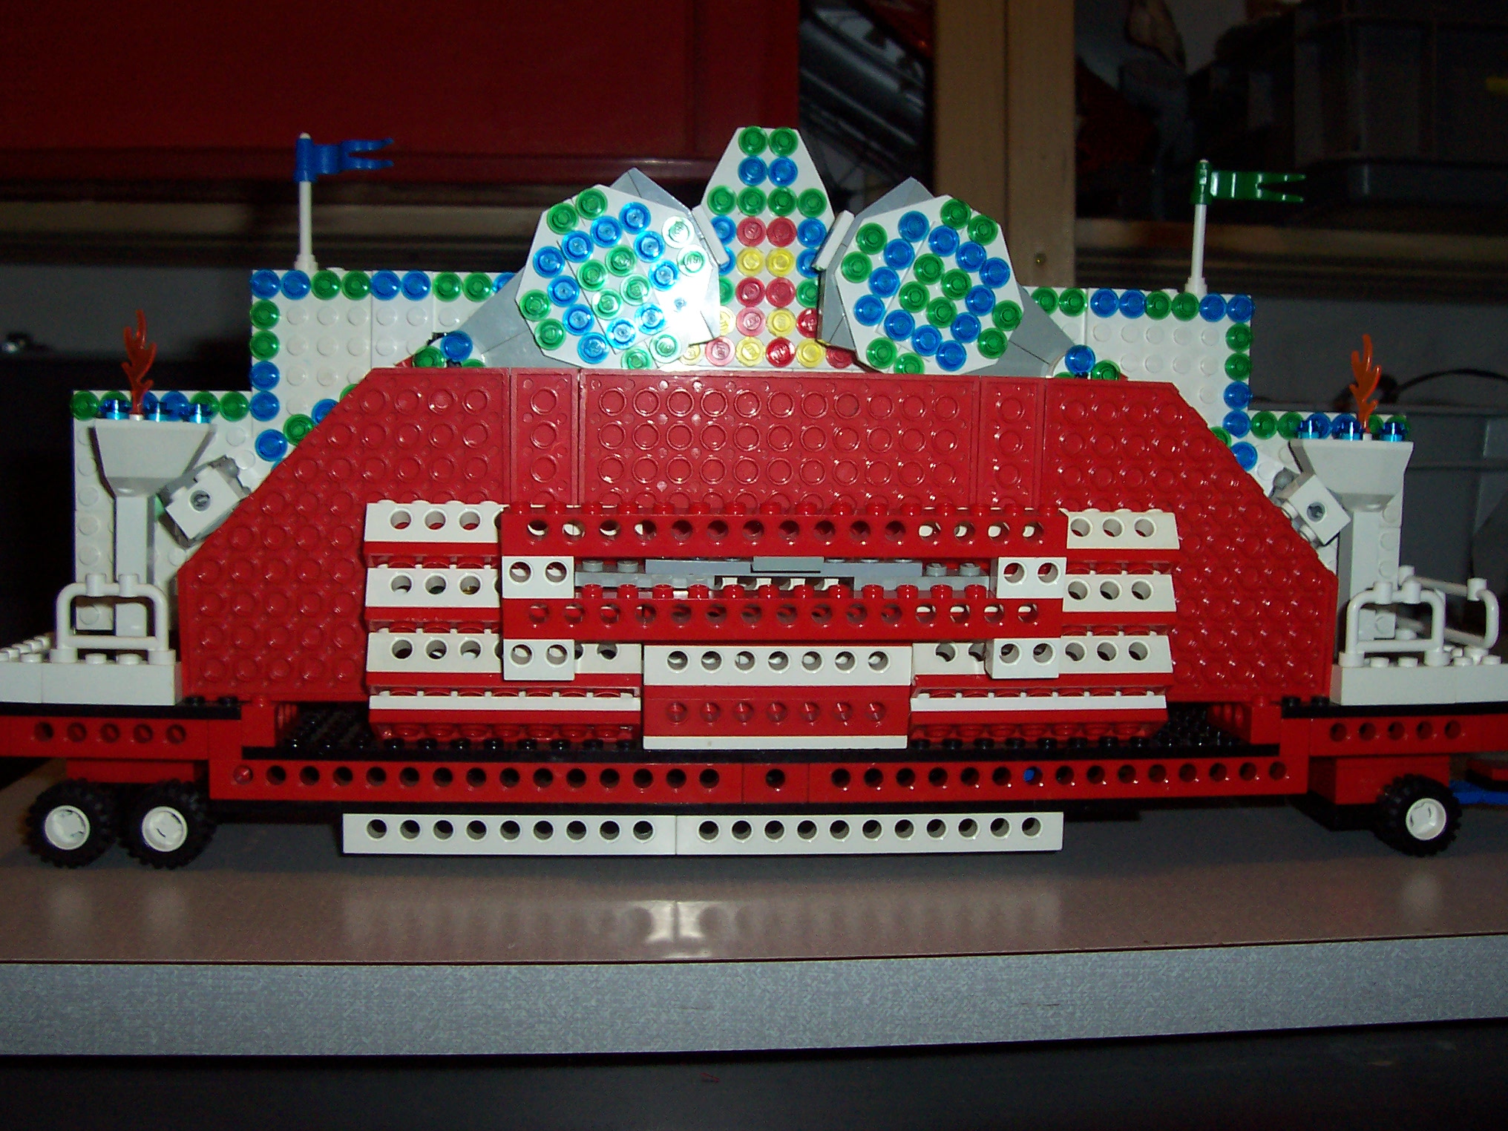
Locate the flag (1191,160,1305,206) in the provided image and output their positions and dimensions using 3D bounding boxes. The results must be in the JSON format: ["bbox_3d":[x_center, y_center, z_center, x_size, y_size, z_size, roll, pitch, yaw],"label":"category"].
[{"bbox_3d":[0.138,-0.107,0.449,0.032,0.012,0.006,0,4,-5],"label":"flag"}]

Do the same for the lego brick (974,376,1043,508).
[{"bbox_3d":[0.062,-0.023,0.395,0.016,0.048,0.005,0,9,-5],"label":"lego brick"}]

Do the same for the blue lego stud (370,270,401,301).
[{"bbox_3d":[-0.097,-0.074,0.426,0.008,0.008,0.005,0,4,-5],"label":"blue lego stud"}]

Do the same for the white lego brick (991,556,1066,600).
[{"bbox_3d":[0.063,0.001,0.373,0.016,0.010,0.008,0,14,-5],"label":"white lego brick"}]

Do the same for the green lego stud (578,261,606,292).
[{"bbox_3d":[-0.040,-0.071,0.397,0.008,0.008,0.005,0,8,-5],"label":"green lego stud"}]

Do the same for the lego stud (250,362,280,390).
[{"bbox_3d":[-0.128,-0.050,0.423,0.008,0.008,0.005,1,4,-5],"label":"lego stud"}]

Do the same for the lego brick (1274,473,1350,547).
[{"bbox_3d":[0.146,-0.014,0.423,0.011,0.016,0.008,-41,8,-1],"label":"lego brick"}]

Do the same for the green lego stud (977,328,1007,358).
[{"bbox_3d":[0.061,-0.057,0.412,0.008,0.008,0.005,0,6,-6],"label":"green lego stud"}]

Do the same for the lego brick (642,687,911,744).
[{"bbox_3d":[0.005,0.034,0.388,0.064,0.012,0.008,0,6,-5],"label":"lego brick"}]

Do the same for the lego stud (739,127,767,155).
[{"bbox_3d":[0.000,-0.112,0.425,0.008,0.008,0.005,0,4,-5],"label":"lego stud"}]

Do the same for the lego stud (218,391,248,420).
[{"bbox_3d":[-0.137,-0.042,0.424,0.008,0.008,0.005,0,4,-5],"label":"lego stud"}]

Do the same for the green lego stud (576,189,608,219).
[{"bbox_3d":[-0.040,-0.088,0.394,0.008,0.008,0.005,0,8,-5],"label":"green lego stud"}]

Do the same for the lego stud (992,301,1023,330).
[{"bbox_3d":[0.065,-0.064,0.411,0.008,0.008,0.005,0,6,-6],"label":"lego stud"}]

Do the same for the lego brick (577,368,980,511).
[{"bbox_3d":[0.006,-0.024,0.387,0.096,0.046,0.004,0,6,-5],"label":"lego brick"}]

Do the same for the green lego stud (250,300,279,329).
[{"bbox_3d":[-0.127,-0.065,0.421,0.008,0.008,0.005,0,4,-5],"label":"green lego stud"}]

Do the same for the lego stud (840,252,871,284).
[{"bbox_3d":[0.026,-0.075,0.406,0.008,0.008,0.005,0,5,-6],"label":"lego stud"}]

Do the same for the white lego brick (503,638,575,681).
[{"bbox_3d":[-0.049,0.021,0.370,0.016,0.010,0.008,0,4,-6],"label":"white lego brick"}]

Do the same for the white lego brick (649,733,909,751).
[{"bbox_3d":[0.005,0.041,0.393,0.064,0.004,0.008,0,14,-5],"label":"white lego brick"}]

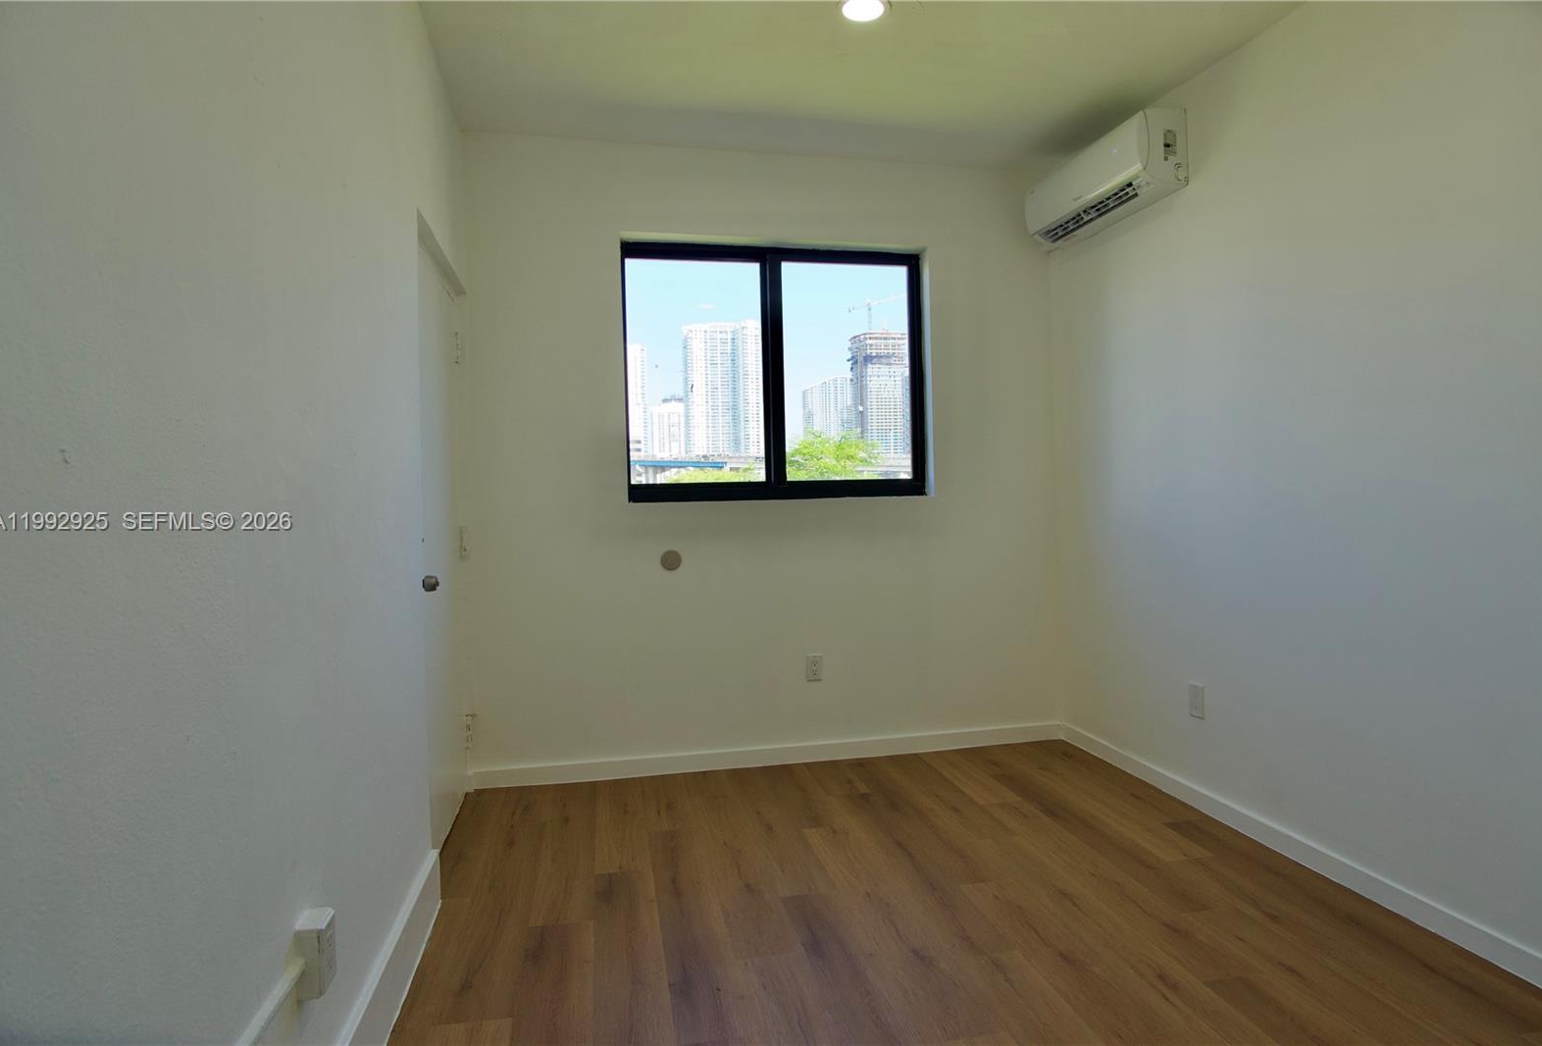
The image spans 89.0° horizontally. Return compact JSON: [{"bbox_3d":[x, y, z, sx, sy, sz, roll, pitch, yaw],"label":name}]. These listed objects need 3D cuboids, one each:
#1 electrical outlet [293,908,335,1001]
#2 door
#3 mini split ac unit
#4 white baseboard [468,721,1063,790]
[{"bbox_3d":[-0.779,0.735,1.341,0.050,0.114,0.072,-1,1,-12],"label":"electrical outlet"},{"bbox_3d":[-1.201,0.110,2.800,0.045,2.030,0.830,-1,1,-12],"label":"door"},{"bbox_3d":[1.343,-1.376,3.224,0.205,0.290,0.790,-1,1,-12],"label":"mini split ac unit"},{"bbox_3d":[0.069,1.033,3.521,2.681,0.083,0.016,-1,1,-10],"label":"white baseboard"}]

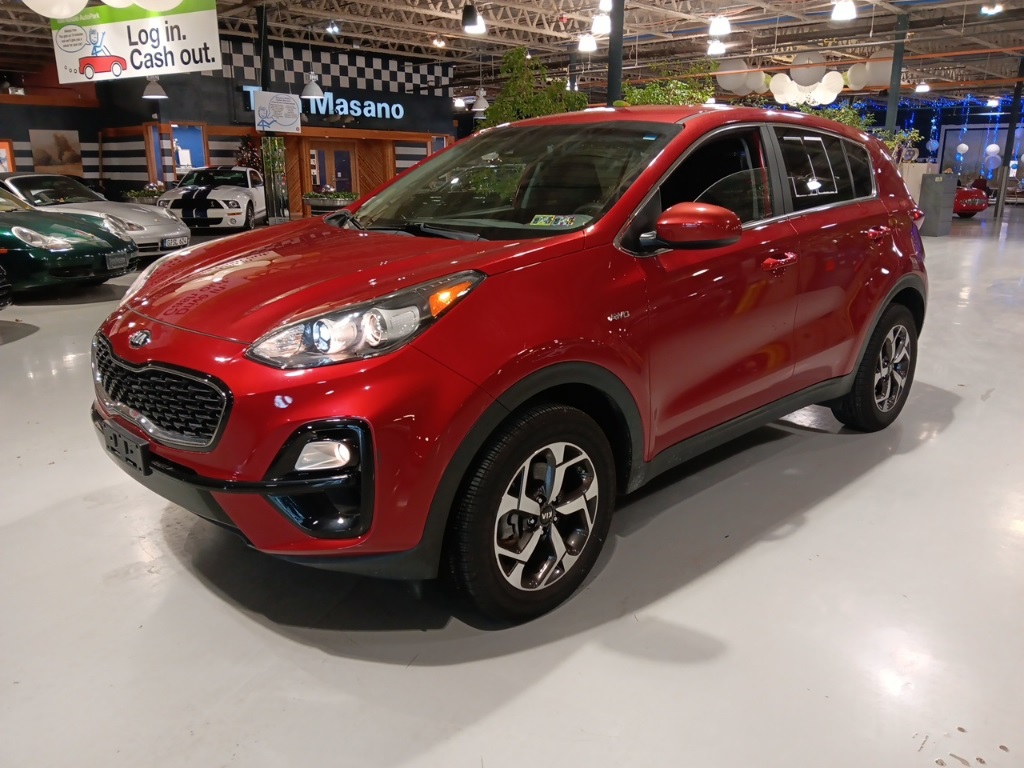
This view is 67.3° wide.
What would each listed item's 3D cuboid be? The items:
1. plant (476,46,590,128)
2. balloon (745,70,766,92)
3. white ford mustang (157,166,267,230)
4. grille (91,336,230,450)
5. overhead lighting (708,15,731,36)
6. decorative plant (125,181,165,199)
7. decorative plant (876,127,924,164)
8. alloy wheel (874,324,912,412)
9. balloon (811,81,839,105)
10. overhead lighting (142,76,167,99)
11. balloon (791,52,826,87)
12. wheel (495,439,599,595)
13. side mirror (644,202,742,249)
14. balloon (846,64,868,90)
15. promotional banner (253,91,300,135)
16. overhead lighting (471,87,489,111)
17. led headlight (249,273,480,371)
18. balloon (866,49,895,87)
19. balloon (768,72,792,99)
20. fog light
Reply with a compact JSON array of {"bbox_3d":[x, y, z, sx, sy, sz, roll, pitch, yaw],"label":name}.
[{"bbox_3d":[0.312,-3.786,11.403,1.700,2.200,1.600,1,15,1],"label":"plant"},{"bbox_3d":[6.535,-8.102,20.600,0.580,0.580,0.580,-14,20,-42],"label":"balloon"},{"bbox_3d":[-6.632,-4.304,17.799,1.880,1.390,4.760,-1,16,-5],"label":"white ford mustang"},{"bbox_3d":[-1.090,0.010,2.278,0.150,0.270,1.020,-14,21,-42],"label":"grille"},{"bbox_3d":[4.721,-8.157,17.500,0.500,0.500,0.500,-14,20,-42],"label":"overhead lighting"},{"bbox_3d":[-8.651,-4.604,18.254,1.100,0.420,0.950,-7,17,-24],"label":"decorative plant"},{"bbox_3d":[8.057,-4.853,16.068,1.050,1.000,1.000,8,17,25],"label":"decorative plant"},{"bbox_3d":[1.980,-0.094,4.160,0.460,0.460,0.180,-14,21,-42],"label":"alloy wheel"},{"bbox_3d":[7.649,-7.112,18.765,0.600,0.618,0.600,6,16,20],"label":"balloon"},{"bbox_3d":[-7.044,-5.888,15.197,0.520,0.560,0.520,-6,17,-23],"label":"overhead lighting"},{"bbox_3d":[7.181,-7.617,18.626,0.900,0.927,0.900,6,16,19],"label":"balloon"},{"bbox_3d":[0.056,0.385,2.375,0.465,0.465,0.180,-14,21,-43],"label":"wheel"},{"bbox_3d":[0.592,-0.503,2.457,0.180,0.160,0.250,-14,20,-42],"label":"side mirror"},{"bbox_3d":[8.503,-7.557,18.900,0.550,0.640,0.550,-14,20,-42],"label":"balloon"},{"bbox_3d":[-5.621,-6.524,18.500,1.170,0.920,0.040,-14,20,-42],"label":"promotional banner"},{"bbox_3d":[-0.830,-7.708,20.800,0.540,0.620,0.540,0,15,0],"label":"overhead lighting"},{"bbox_3d":[-0.372,-0.167,2.008,0.510,0.235,0.420,-14,20,-42],"label":"led headlight"},{"bbox_3d":[9.154,-7.712,18.800,0.950,0.950,0.950,-14,20,-42],"label":"balloon"},{"bbox_3d":[6.536,-7.278,18.721,0.570,0.587,0.570,5,16,17],"label":"balloon"},{"bbox_3d":[-0.477,0.188,1.977,0.100,0.075,0.140,-14,20,-42],"label":"fog light"}]

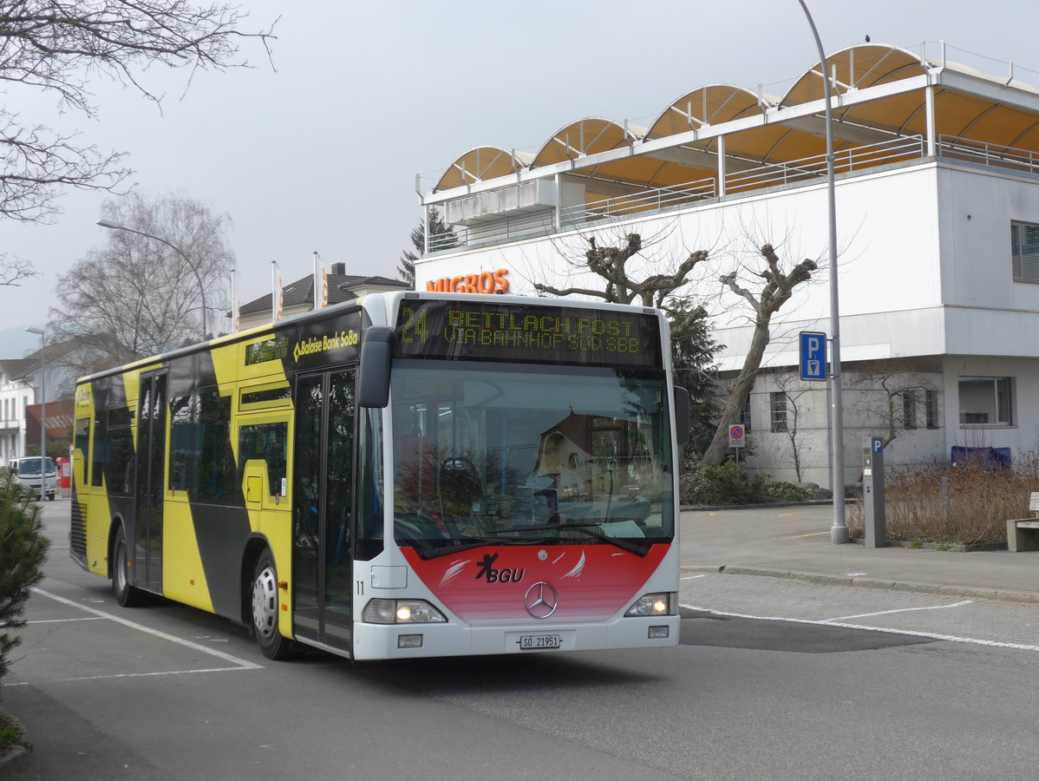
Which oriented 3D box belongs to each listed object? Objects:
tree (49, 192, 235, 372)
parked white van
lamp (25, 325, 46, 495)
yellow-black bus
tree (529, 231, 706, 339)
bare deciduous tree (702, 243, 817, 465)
[{"bbox_3d":[-19.674,-2.688,83.000,9.800,15.500,9.200,0,-3,-25],"label":"tree"},{"bbox_3d":[-22.588,4.039,73.181,1.800,2.020,4.800,1,-3,-27],"label":"parked white van"},{"bbox_3d":[-21.089,1.002,69.500,0.950,7.600,0.300,0,-3,-25],"label":"lamp"},{"bbox_3d":[-2.341,0.942,16.531,2.600,2.880,11.950,2,-3,-25],"label":"yellow-black bus"},{"bbox_3d":[3.064,-1.125,47.500,5.200,7.300,4.700,0,-3,-25],"label":"tree"},{"bbox_3d":[7.347,-1.027,49.000,3.500,6.950,3.200,0,-3,-25],"label":"bare deciduous tree"}]

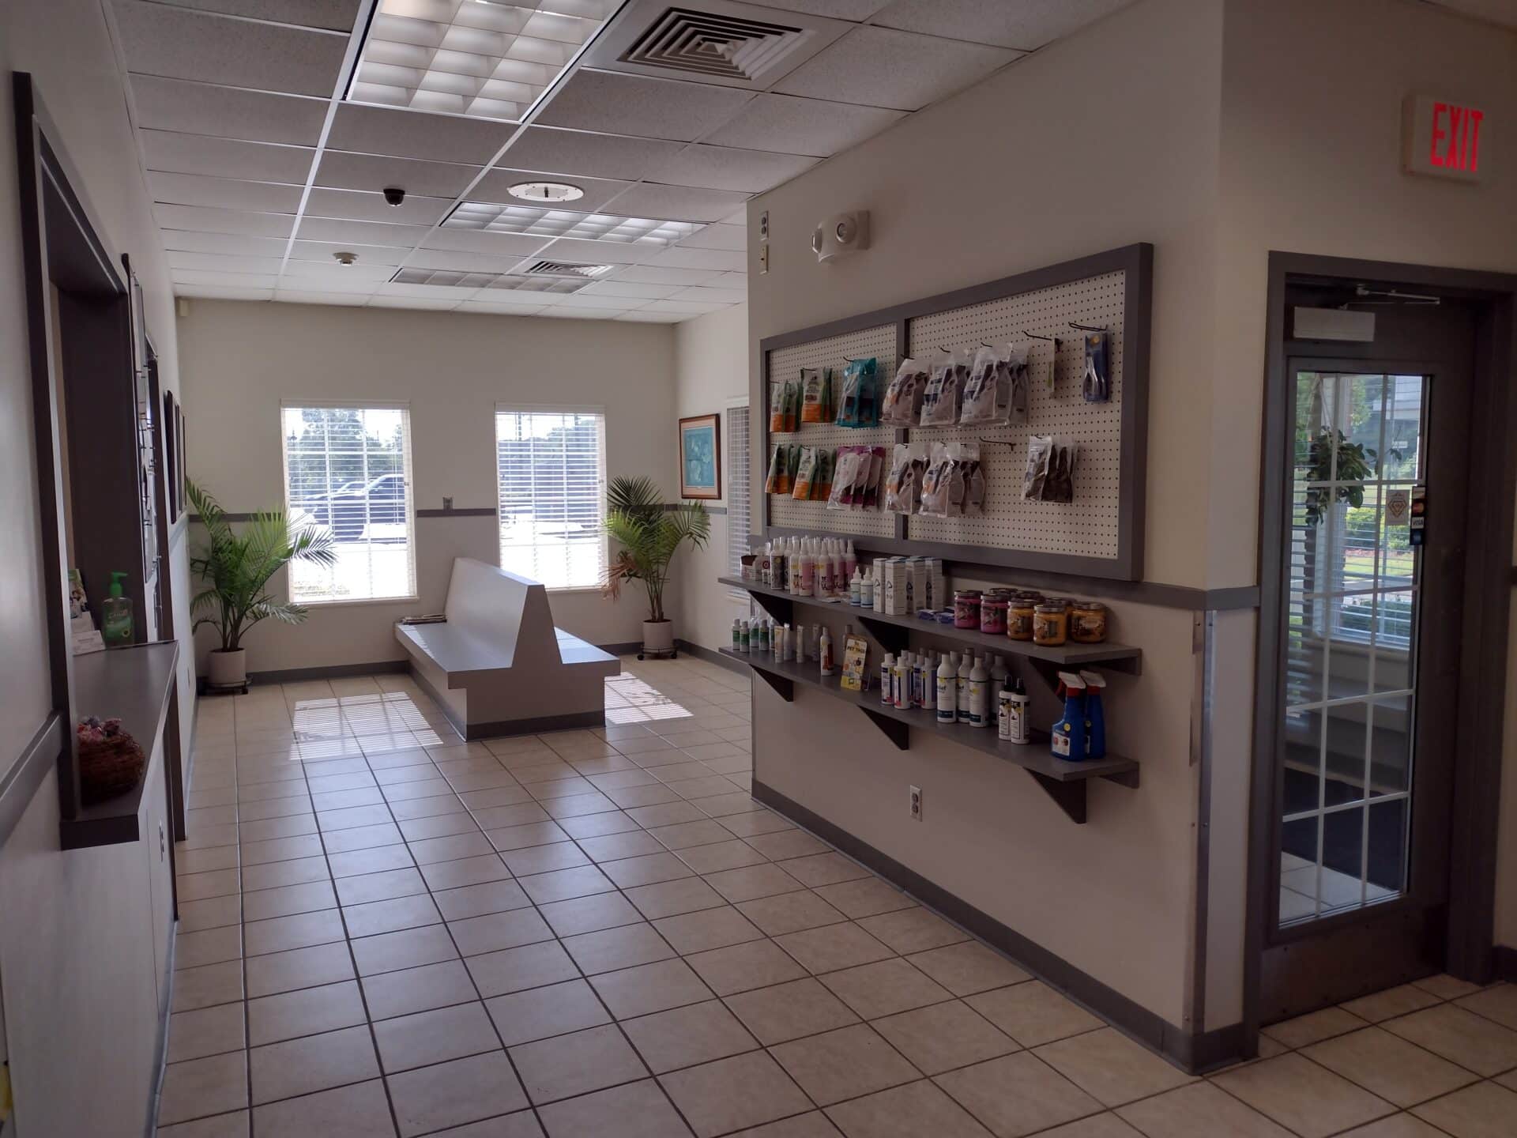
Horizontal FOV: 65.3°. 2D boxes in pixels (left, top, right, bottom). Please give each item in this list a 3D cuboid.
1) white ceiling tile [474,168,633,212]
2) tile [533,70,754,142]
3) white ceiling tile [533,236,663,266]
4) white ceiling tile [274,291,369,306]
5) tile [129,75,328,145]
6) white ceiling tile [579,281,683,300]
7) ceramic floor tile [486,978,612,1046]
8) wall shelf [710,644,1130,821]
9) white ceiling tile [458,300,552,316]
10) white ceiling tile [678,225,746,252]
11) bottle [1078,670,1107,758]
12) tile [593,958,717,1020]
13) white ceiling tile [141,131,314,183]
[{"bbox_3d":[-0.891,-1.601,4.976,0.600,0.020,0.600,-3,6,-25],"label":"white ceiling tile"},{"bbox_3d":[-0.379,-1.513,3.870,0.603,0.018,0.603,-3,6,-24],"label":"tile"},{"bbox_3d":[-0.867,-1.730,6.427,0.603,0.018,0.603,-3,6,-24],"label":"white ceiling tile"},{"bbox_3d":[-2.939,-1.832,7.988,0.602,0.018,0.498,-3,6,-24],"label":"white ceiling tile"},{"bbox_3d":[-1.707,-1.487,3.857,0.600,0.015,0.605,-3,5,-25],"label":"tile"},{"bbox_3d":[-0.797,-1.827,7.691,0.600,0.020,0.600,-3,5,-25],"label":"white ceiling tile"},{"bbox_3d":[-0.587,1.239,3.303,0.305,0.010,0.305,-3,5,-24],"label":"ceramic floor tile"},{"bbox_3d":[0.413,0.538,4.102,0.245,0.220,2.290,-3,5,-25],"label":"wall shelf"},{"bbox_3d":[-1.877,-1.902,8.601,0.605,0.018,0.584,-3,5,-24],"label":"white ceiling tile"},{"bbox_3d":[-0.032,-1.686,6.026,0.602,0.018,0.602,-3,6,-24],"label":"white ceiling tile"},{"bbox_3d":[0.877,0.386,3.144,0.060,0.224,0.100,-3,6,-24],"label":"bottle"},{"bbox_3d":[-0.318,1.251,3.523,0.307,0.010,0.307,-3,6,-24],"label":"tile"},{"bbox_3d":[-1.988,-1.556,4.475,0.580,0.020,0.600,-3,6,-25],"label":"white ceiling tile"}]

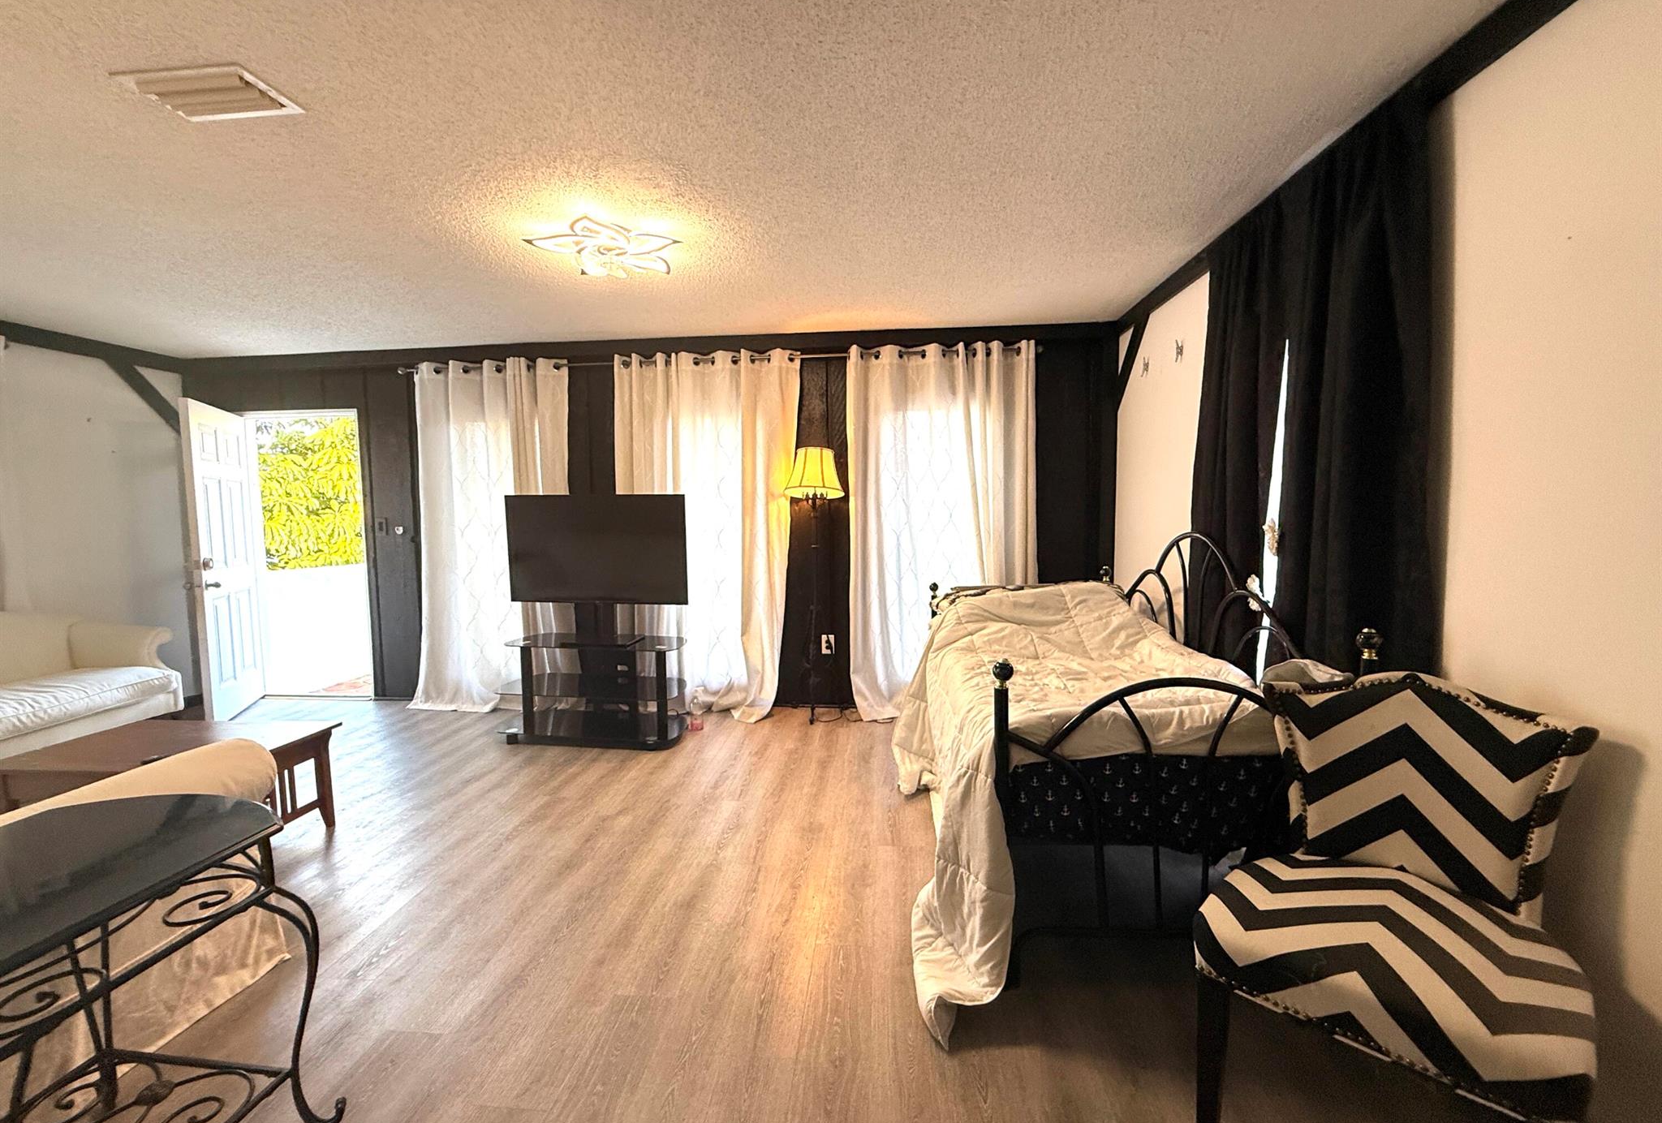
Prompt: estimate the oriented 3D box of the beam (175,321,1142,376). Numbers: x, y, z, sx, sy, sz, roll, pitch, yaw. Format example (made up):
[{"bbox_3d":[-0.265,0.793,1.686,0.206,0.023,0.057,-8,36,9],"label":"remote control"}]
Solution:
[{"bbox_3d":[-1.372,-1.399,4.394,6.300,0.105,0.080,-1,4,5],"label":"beam"}]

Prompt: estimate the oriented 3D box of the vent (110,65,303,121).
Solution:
[{"bbox_3d":[-1.676,-1.263,1.825,0.357,0.030,0.210,-1,4,5],"label":"vent"}]

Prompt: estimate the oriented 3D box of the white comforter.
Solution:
[{"bbox_3d":[0.807,0.617,2.653,1.080,0.910,2.170,-1,4,5],"label":"white comforter"}]

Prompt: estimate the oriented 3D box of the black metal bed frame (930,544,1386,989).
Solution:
[{"bbox_3d":[0.983,0.477,2.739,0.970,1.190,2.050,-1,4,4],"label":"black metal bed frame"}]

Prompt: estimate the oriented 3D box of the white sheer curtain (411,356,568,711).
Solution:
[{"bbox_3d":[-2.243,-0.162,4.457,1.090,2.320,0.200,-1,4,5],"label":"white sheer curtain"}]

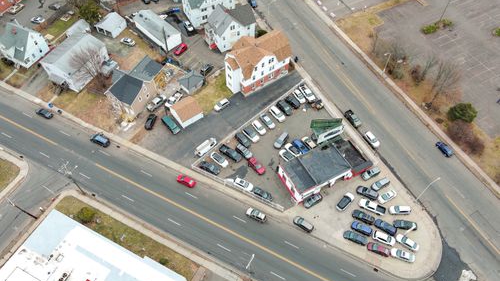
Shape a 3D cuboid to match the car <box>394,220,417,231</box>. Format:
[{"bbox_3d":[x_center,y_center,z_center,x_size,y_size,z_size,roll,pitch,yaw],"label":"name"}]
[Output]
[{"bbox_3d":[33.428,18.124,86.659,4.743,1.450,1.818,11,55,7],"label":"car"}]

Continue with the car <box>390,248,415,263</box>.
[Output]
[{"bbox_3d":[31.868,23.810,83.525,4.800,1.450,1.810,18,57,12],"label":"car"}]

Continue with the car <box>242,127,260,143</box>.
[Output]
[{"bbox_3d":[0.217,-1.415,100.811,4.450,1.620,1.800,39,63,23],"label":"car"}]

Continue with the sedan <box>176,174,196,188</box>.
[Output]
[{"bbox_3d":[-14.681,9.543,93.248,4.500,1.430,1.760,20,57,13],"label":"sedan"}]

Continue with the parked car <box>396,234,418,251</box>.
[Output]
[{"bbox_3d":[33.074,21.402,84.689,4.750,1.450,1.820,28,62,17],"label":"parked car"}]

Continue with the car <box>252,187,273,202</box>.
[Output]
[{"bbox_3d":[2.867,12.163,92.985,4.850,1.460,1.820,28,61,17],"label":"car"}]

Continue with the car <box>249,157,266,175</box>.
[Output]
[{"bbox_3d":[1.627,5.871,94.925,1.838,1.680,5.100,-35,62,-23],"label":"car"}]

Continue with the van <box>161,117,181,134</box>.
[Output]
[{"bbox_3d":[-20.175,-4.027,102.427,1.920,1.800,5.250,-37,63,-23],"label":"van"}]

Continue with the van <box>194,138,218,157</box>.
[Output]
[{"bbox_3d":[-10.568,1.540,98.449,1.980,2.050,5.450,36,62,22],"label":"van"}]

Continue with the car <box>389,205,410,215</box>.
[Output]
[{"bbox_3d":[33.151,15.467,89.224,4.550,1.620,1.780,2,55,1],"label":"car"}]

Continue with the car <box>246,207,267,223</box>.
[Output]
[{"bbox_3d":[1.415,16.019,87.627,4.641,1.720,1.869,23,57,15],"label":"car"}]

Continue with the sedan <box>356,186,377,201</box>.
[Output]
[{"bbox_3d":[27.183,12.144,92.838,4.850,1.470,1.840,26,60,16],"label":"sedan"}]

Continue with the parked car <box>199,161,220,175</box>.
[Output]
[{"bbox_3d":[-9.424,6.311,94.517,4.800,1.450,1.850,20,60,13],"label":"parked car"}]

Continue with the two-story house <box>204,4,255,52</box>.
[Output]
[{"bbox_3d":[-5.956,-33.777,118.261,14.400,10.100,8.700,-26,60,-16],"label":"two-story house"}]

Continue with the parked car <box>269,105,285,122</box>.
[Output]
[{"bbox_3d":[6.818,-7.104,102.737,1.950,1.750,4.800,-37,64,-20],"label":"parked car"}]

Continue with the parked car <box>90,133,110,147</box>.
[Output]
[{"bbox_3d":[-36.765,-0.034,98.559,4.900,1.700,1.900,19,60,12],"label":"parked car"}]

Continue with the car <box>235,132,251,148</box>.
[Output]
[{"bbox_3d":[-1.799,-0.173,99.233,1.838,1.650,4.692,-36,62,-23],"label":"car"}]

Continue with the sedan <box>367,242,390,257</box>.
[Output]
[{"bbox_3d":[27.375,23.150,85.559,4.600,1.460,1.810,19,59,12],"label":"sedan"}]

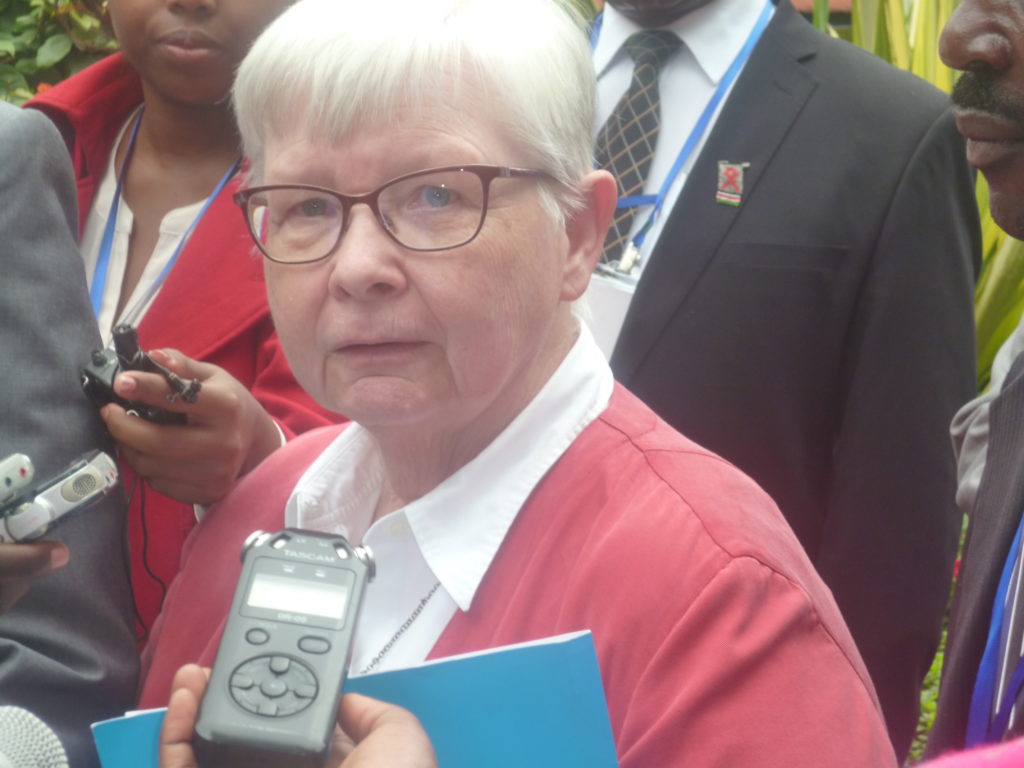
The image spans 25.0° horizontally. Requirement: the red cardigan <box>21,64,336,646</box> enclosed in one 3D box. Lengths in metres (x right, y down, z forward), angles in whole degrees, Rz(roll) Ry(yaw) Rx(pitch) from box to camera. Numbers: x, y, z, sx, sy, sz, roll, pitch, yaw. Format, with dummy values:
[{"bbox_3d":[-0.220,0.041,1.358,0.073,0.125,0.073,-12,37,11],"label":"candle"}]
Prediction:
[{"bbox_3d":[-0.250,0.060,1.770,0.480,0.660,0.330,5,3,11],"label":"red cardigan"}]

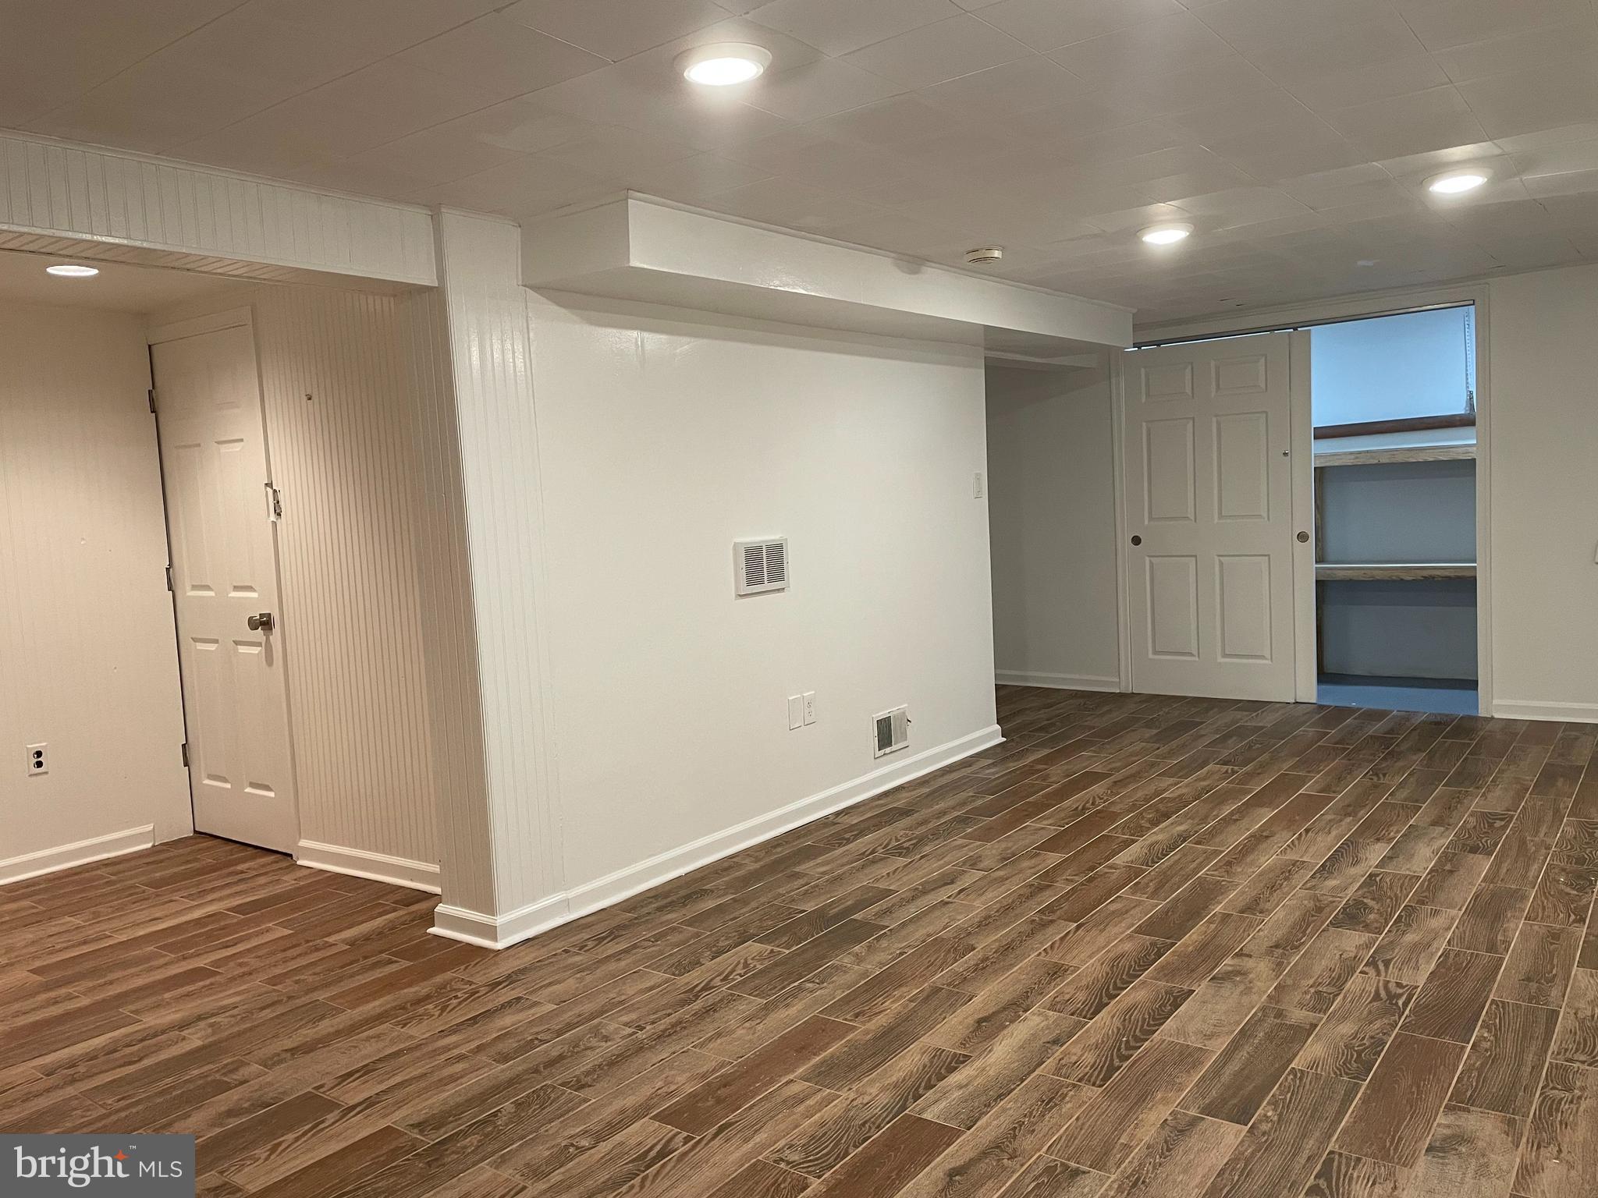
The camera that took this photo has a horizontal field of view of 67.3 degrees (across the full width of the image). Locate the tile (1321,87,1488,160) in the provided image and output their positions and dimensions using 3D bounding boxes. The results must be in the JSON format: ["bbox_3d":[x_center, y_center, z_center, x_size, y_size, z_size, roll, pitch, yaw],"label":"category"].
[{"bbox_3d":[1.584,-1.237,3.119,0.305,0.020,0.610,1,6,37],"label":"tile"}]

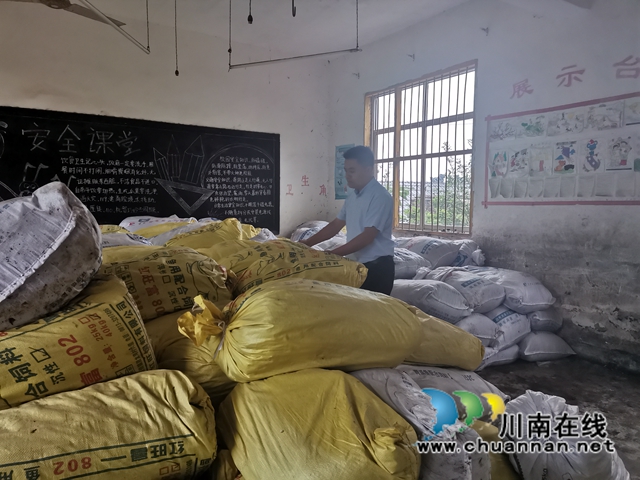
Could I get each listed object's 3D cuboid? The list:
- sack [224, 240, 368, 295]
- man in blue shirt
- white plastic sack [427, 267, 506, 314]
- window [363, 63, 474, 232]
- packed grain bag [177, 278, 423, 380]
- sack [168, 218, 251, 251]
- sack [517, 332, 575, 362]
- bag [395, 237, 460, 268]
[{"bbox_3d":[-0.135,0.145,2.450,0.760,0.280,0.430,-1,4,-17],"label":"sack"},{"bbox_3d":[0.166,0.230,2.967,0.540,1.670,0.480,-1,5,-25],"label":"man in blue shirt"},{"bbox_3d":[1.290,0.444,4.445,0.480,0.250,0.700,-4,10,-42],"label":"white plastic sack"},{"bbox_3d":[1.136,-0.991,5.711,0.120,1.777,1.814,-2,5,-32],"label":"window"},{"bbox_3d":[-0.069,0.311,1.690,0.820,0.310,0.390,0,4,-14],"label":"packed grain bag"},{"bbox_3d":[-0.761,-0.017,3.250,0.660,0.260,0.420,-2,5,-32],"label":"sack"},{"bbox_3d":[1.874,0.891,4.220,0.430,0.220,0.660,-1,4,-16],"label":"sack"},{"bbox_3d":[1.076,0.139,4.950,0.450,0.250,0.720,-4,6,-45],"label":"bag"}]

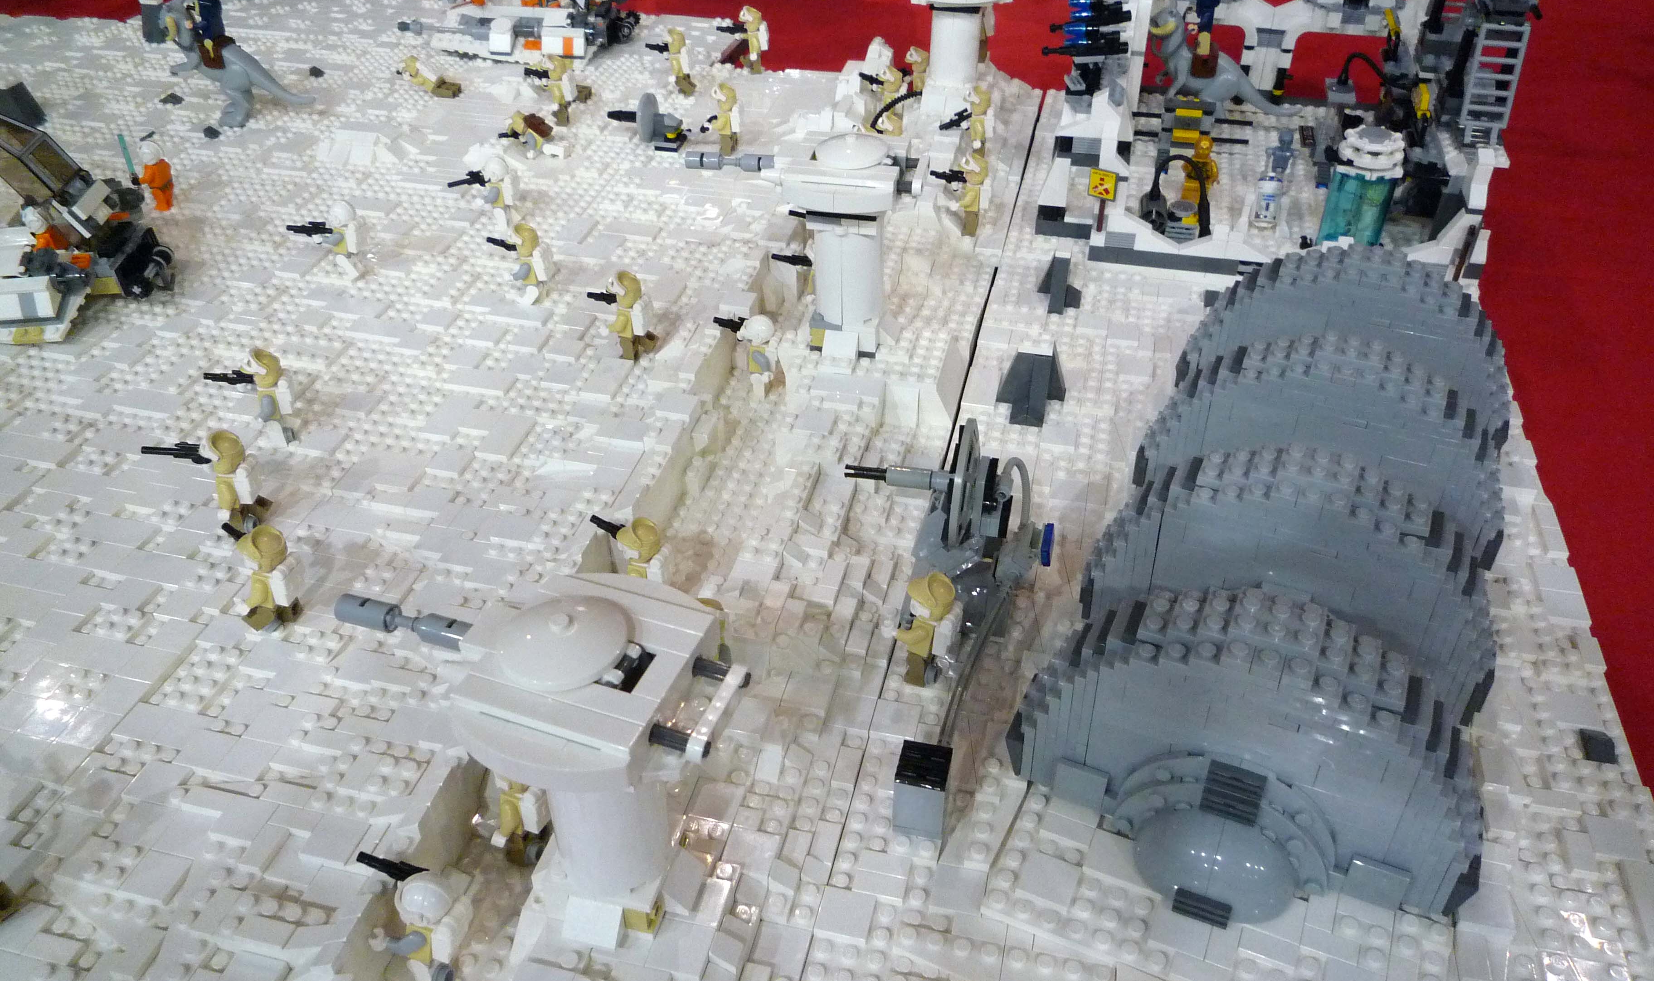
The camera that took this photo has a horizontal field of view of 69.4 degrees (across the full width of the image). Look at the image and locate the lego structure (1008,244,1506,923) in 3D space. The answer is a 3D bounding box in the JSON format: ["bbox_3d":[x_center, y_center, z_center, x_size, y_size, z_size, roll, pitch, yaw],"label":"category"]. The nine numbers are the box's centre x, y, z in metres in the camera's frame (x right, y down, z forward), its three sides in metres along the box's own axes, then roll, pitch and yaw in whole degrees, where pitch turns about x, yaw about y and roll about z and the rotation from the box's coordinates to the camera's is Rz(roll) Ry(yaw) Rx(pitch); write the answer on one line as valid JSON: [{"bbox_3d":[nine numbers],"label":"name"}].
[{"bbox_3d":[0.180,0.007,0.447,0.142,0.085,0.314,16,39,21],"label":"lego structure"}]

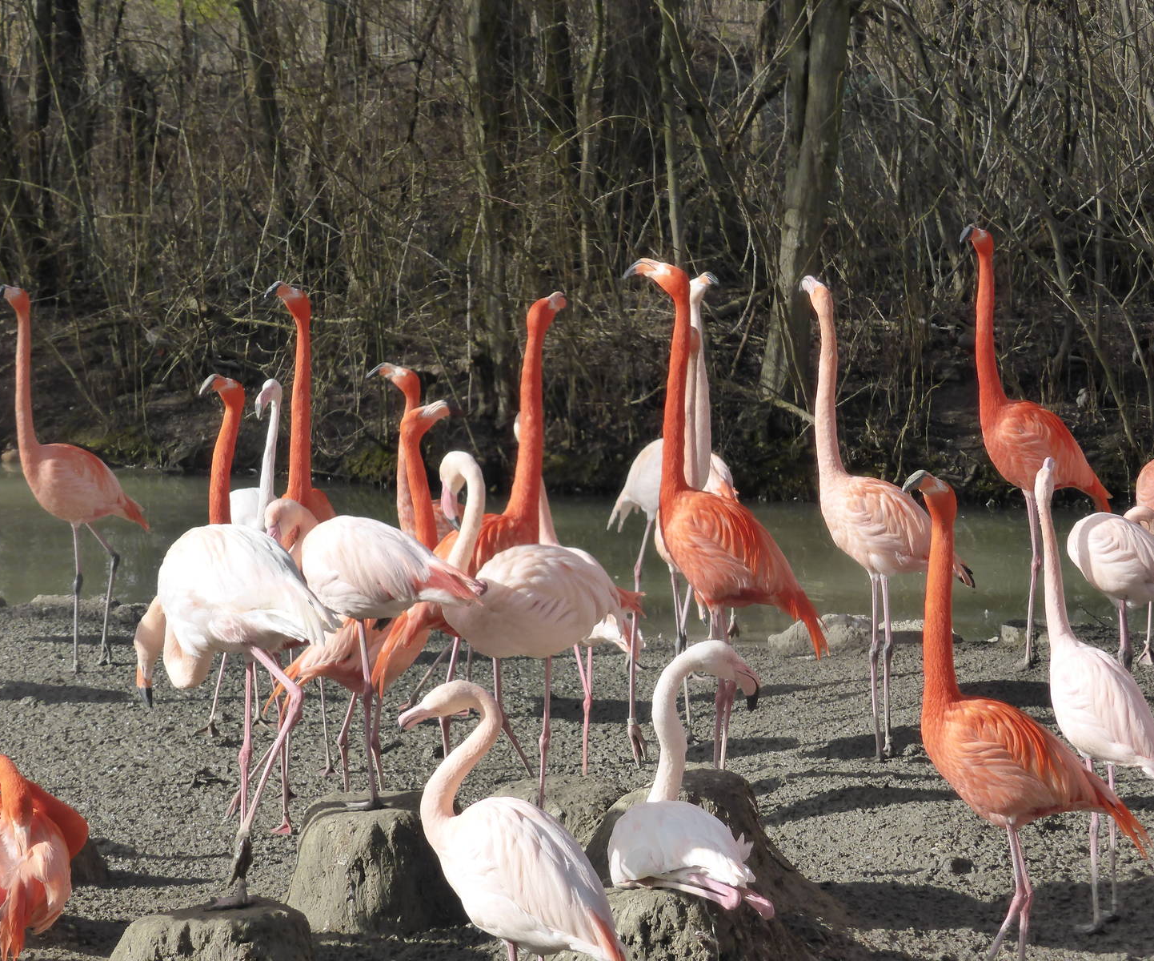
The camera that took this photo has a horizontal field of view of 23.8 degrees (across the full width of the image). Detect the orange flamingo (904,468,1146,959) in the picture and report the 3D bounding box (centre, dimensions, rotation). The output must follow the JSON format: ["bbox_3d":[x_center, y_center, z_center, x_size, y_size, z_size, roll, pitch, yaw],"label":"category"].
[{"bbox_3d":[0.992,0.587,6.050,0.540,1.237,0.260,3,10,16],"label":"orange flamingo"}]

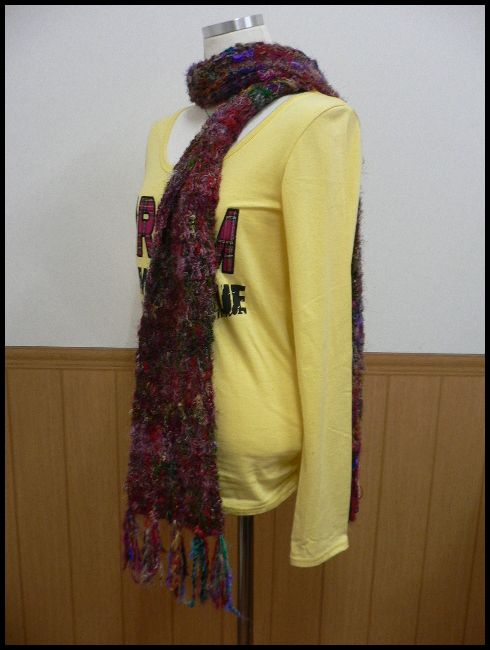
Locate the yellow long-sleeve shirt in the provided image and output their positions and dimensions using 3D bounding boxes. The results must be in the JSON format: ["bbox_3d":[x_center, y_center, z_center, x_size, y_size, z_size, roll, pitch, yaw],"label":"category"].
[{"bbox_3d":[-0.002,0.005,0.968,0.260,0.635,0.395,-11,18,-42],"label":"yellow long-sleeve shirt"}]

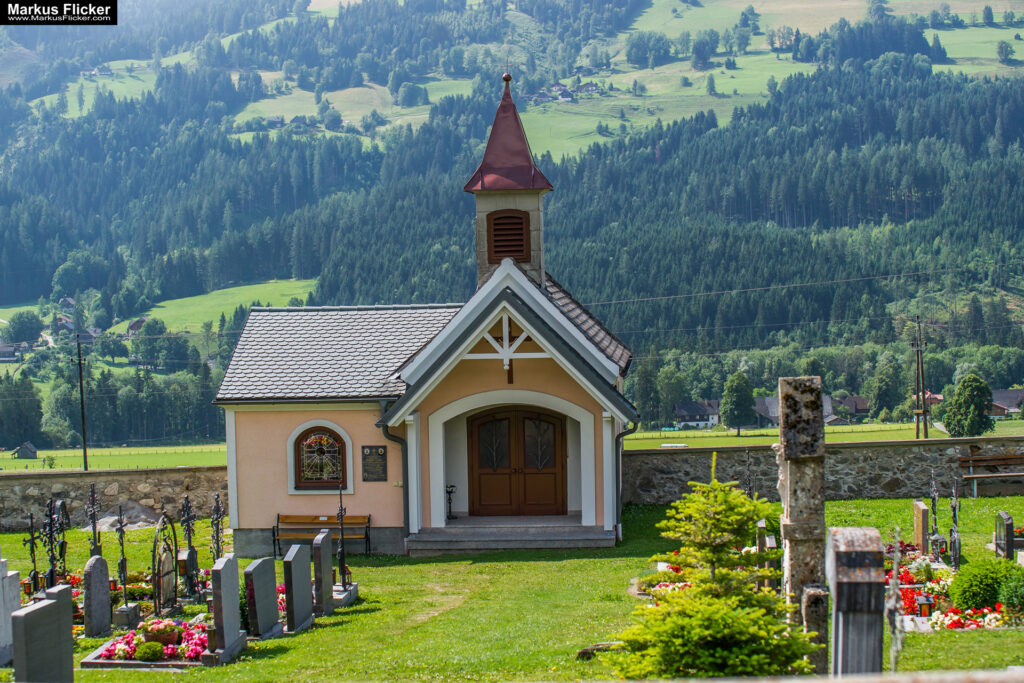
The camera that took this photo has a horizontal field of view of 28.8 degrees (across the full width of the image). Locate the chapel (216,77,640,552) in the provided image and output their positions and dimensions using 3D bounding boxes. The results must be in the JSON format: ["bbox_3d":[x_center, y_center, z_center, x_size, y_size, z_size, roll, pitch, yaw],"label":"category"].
[{"bbox_3d":[-1.371,-0.631,37.947,7.480,8.466,7.000,-1,2,4],"label":"chapel"}]

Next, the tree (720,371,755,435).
[{"bbox_3d":[56.684,15.568,500.000,8.663,16.572,8.663,-1,2,4],"label":"tree"}]

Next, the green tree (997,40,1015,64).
[{"bbox_3d":[371.742,-217.697,1500.000,13.559,18.079,13.559,-1,2,4],"label":"green tree"}]

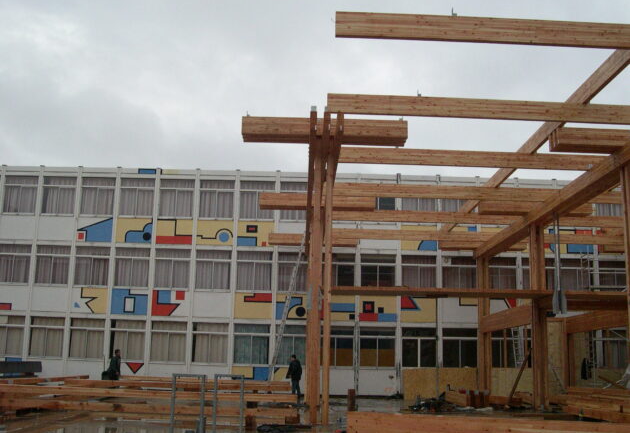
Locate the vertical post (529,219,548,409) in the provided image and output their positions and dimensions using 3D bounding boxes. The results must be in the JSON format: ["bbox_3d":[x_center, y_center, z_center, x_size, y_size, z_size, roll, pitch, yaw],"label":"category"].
[{"bbox_3d":[6.894,3.006,21.228,0.360,5.691,0.360,1,-12,0],"label":"vertical post"}]

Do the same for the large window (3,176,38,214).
[{"bbox_3d":[-13.147,-0.974,30.920,1.500,1.750,0.150,1,-12,0],"label":"large window"}]

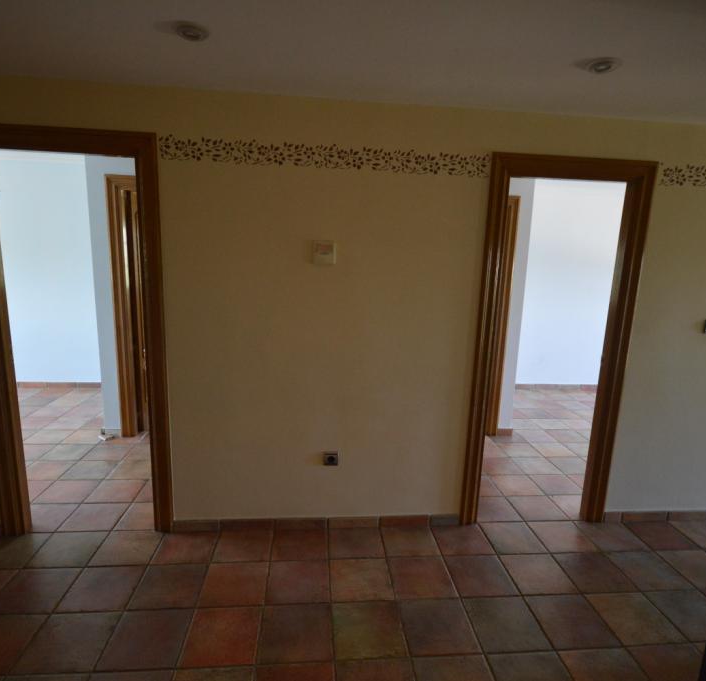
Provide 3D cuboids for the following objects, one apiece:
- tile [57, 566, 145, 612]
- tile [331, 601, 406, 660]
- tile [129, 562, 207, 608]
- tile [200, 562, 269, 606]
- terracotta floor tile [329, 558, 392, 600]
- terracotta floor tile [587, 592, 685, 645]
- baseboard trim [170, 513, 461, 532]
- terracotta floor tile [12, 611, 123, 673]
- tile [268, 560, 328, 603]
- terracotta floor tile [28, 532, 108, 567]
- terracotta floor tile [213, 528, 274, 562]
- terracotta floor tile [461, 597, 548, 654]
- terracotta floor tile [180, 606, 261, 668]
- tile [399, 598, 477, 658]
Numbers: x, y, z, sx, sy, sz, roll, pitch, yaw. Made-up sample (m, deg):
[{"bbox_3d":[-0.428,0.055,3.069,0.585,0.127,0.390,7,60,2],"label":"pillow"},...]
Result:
[{"bbox_3d":[-1.200,1.198,2.059,0.302,0.012,0.291,1,10,-5],"label":"tile"},{"bbox_3d":[0.068,1.274,1.880,0.302,0.012,0.291,1,10,-5],"label":"tile"},{"bbox_3d":[-0.890,1.204,2.087,0.302,0.012,0.291,1,10,-5],"label":"tile"},{"bbox_3d":[-0.579,1.210,2.115,0.302,0.012,0.291,1,10,-5],"label":"tile"},{"bbox_3d":[0.044,1.211,2.155,0.304,0.010,0.288,1,11,-5],"label":"terracotta floor tile"},{"bbox_3d":[1.304,1.288,1.980,0.304,0.010,0.288,1,11,-5],"label":"terracotta floor tile"},{"bbox_3d":[-0.191,1.082,2.522,1.700,0.066,0.015,1,11,-5],"label":"baseboard trim"},{"bbox_3d":[-1.178,1.254,1.776,0.305,0.012,0.287,1,11,-5],"label":"terracotta floor tile"},{"bbox_3d":[-0.264,1.206,2.128,0.304,0.010,0.288,1,11,-5],"label":"tile"},{"bbox_3d":[-1.539,1.140,2.322,0.302,0.012,0.291,1,10,-5],"label":"terracotta floor tile"},{"bbox_3d":[-0.596,1.139,2.371,0.299,0.012,0.280,1,11,-5],"label":"terracotta floor tile"},{"bbox_3d":[0.687,1.285,1.937,0.305,0.012,0.287,1,11,-5],"label":"terracotta floor tile"},{"bbox_3d":[-0.556,1.265,1.829,0.305,0.012,0.287,1,11,-5],"label":"terracotta floor tile"},{"bbox_3d":[0.372,1.265,1.886,0.299,0.012,0.280,1,11,-5],"label":"tile"}]

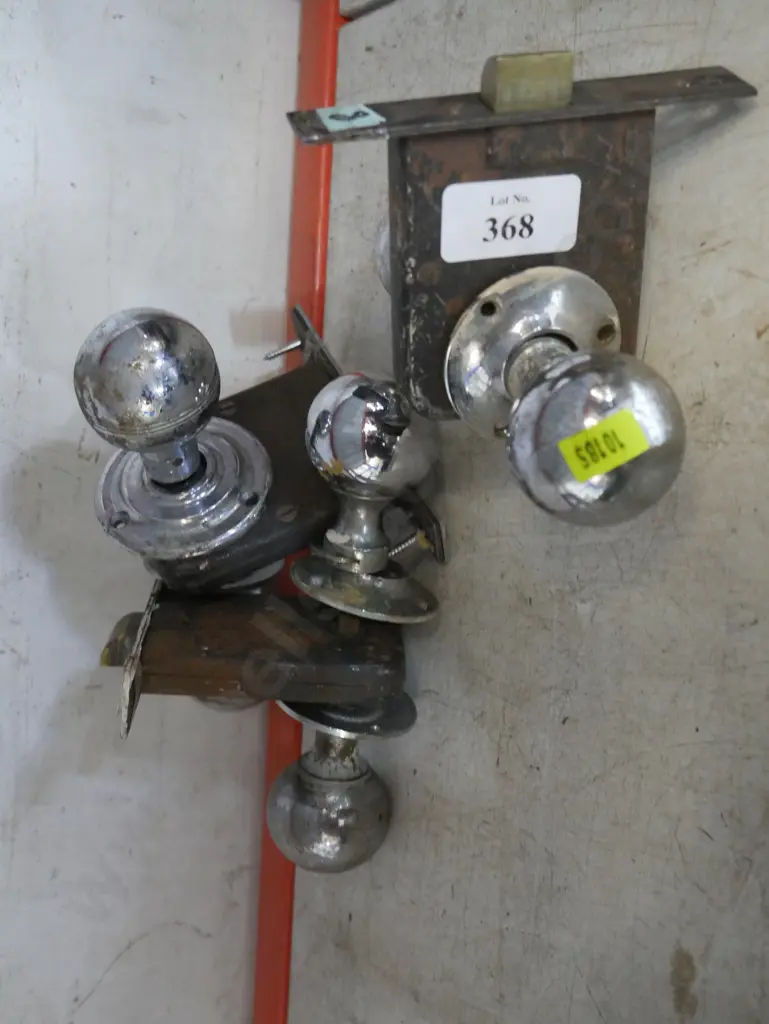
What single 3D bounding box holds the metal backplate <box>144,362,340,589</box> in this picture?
[{"bbox_3d":[-0.056,-0.013,0.563,0.076,0.096,0.018,58,166,36],"label":"metal backplate"}]

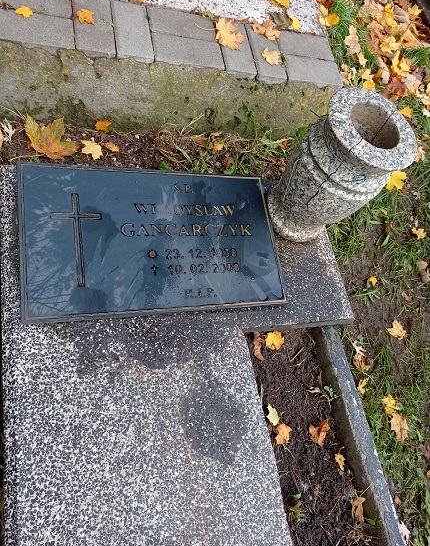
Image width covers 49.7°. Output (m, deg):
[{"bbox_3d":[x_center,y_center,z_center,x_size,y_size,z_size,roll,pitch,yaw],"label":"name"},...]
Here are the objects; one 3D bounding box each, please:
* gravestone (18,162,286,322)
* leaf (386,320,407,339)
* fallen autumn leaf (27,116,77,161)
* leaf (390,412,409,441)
[{"bbox_3d":[-0.135,-0.079,1.120,0.620,0.030,0.365,-2,72,-23],"label":"gravestone"},{"bbox_3d":[0.563,0.177,1.441,0.075,0.013,0.064,3,65,-20],"label":"leaf"},{"bbox_3d":[-0.453,-0.380,1.294,0.148,0.030,0.128,3,65,-20],"label":"fallen autumn leaf"},{"bbox_3d":[0.512,0.428,1.286,0.063,0.015,0.075,11,62,-16],"label":"leaf"}]

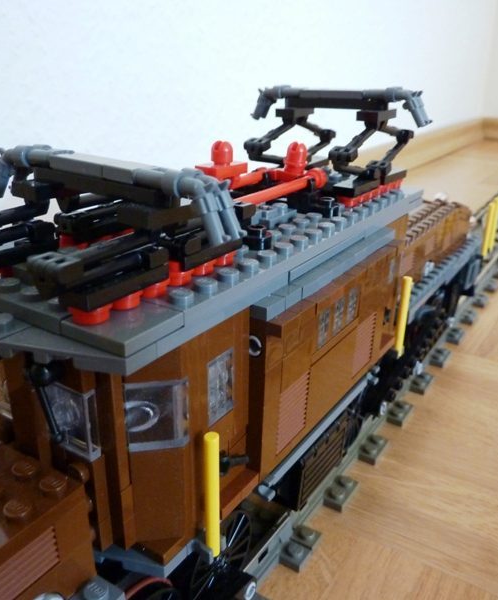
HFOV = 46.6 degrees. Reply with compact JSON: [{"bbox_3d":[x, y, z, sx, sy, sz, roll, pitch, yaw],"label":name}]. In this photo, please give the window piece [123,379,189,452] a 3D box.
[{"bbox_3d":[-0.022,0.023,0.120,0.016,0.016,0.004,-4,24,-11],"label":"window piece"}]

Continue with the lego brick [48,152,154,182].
[{"bbox_3d":[-0.031,-0.028,0.121,0.024,0.003,0.007,16,27,30],"label":"lego brick"}]

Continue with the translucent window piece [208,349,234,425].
[{"bbox_3d":[-0.007,0.020,0.129,0.003,0.016,0.010,16,27,30],"label":"translucent window piece"}]

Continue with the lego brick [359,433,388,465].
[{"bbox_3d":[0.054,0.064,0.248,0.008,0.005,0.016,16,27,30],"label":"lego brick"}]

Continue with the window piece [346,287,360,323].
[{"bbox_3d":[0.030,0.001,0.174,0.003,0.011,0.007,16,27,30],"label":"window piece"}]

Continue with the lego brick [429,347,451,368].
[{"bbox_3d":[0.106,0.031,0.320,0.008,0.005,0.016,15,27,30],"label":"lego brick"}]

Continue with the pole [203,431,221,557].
[{"bbox_3d":[-0.008,0.044,0.129,0.003,0.032,0.003,16,27,30],"label":"pole"}]

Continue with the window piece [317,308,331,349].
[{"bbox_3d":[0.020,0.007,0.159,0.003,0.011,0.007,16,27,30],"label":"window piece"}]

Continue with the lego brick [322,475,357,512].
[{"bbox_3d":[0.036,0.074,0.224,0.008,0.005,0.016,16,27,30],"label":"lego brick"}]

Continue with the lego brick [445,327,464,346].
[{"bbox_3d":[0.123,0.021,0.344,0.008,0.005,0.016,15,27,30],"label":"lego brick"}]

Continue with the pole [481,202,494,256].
[{"bbox_3d":[0.136,-0.039,0.329,0.003,0.032,0.003,16,27,31],"label":"pole"}]

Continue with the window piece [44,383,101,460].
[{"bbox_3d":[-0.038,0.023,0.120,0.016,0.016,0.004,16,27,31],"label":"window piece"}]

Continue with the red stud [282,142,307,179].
[{"bbox_3d":[0.016,-0.048,0.193,0.007,0.011,0.007,16,27,30],"label":"red stud"}]

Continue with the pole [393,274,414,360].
[{"bbox_3d":[0.057,0.007,0.212,0.003,0.032,0.003,16,27,31],"label":"pole"}]

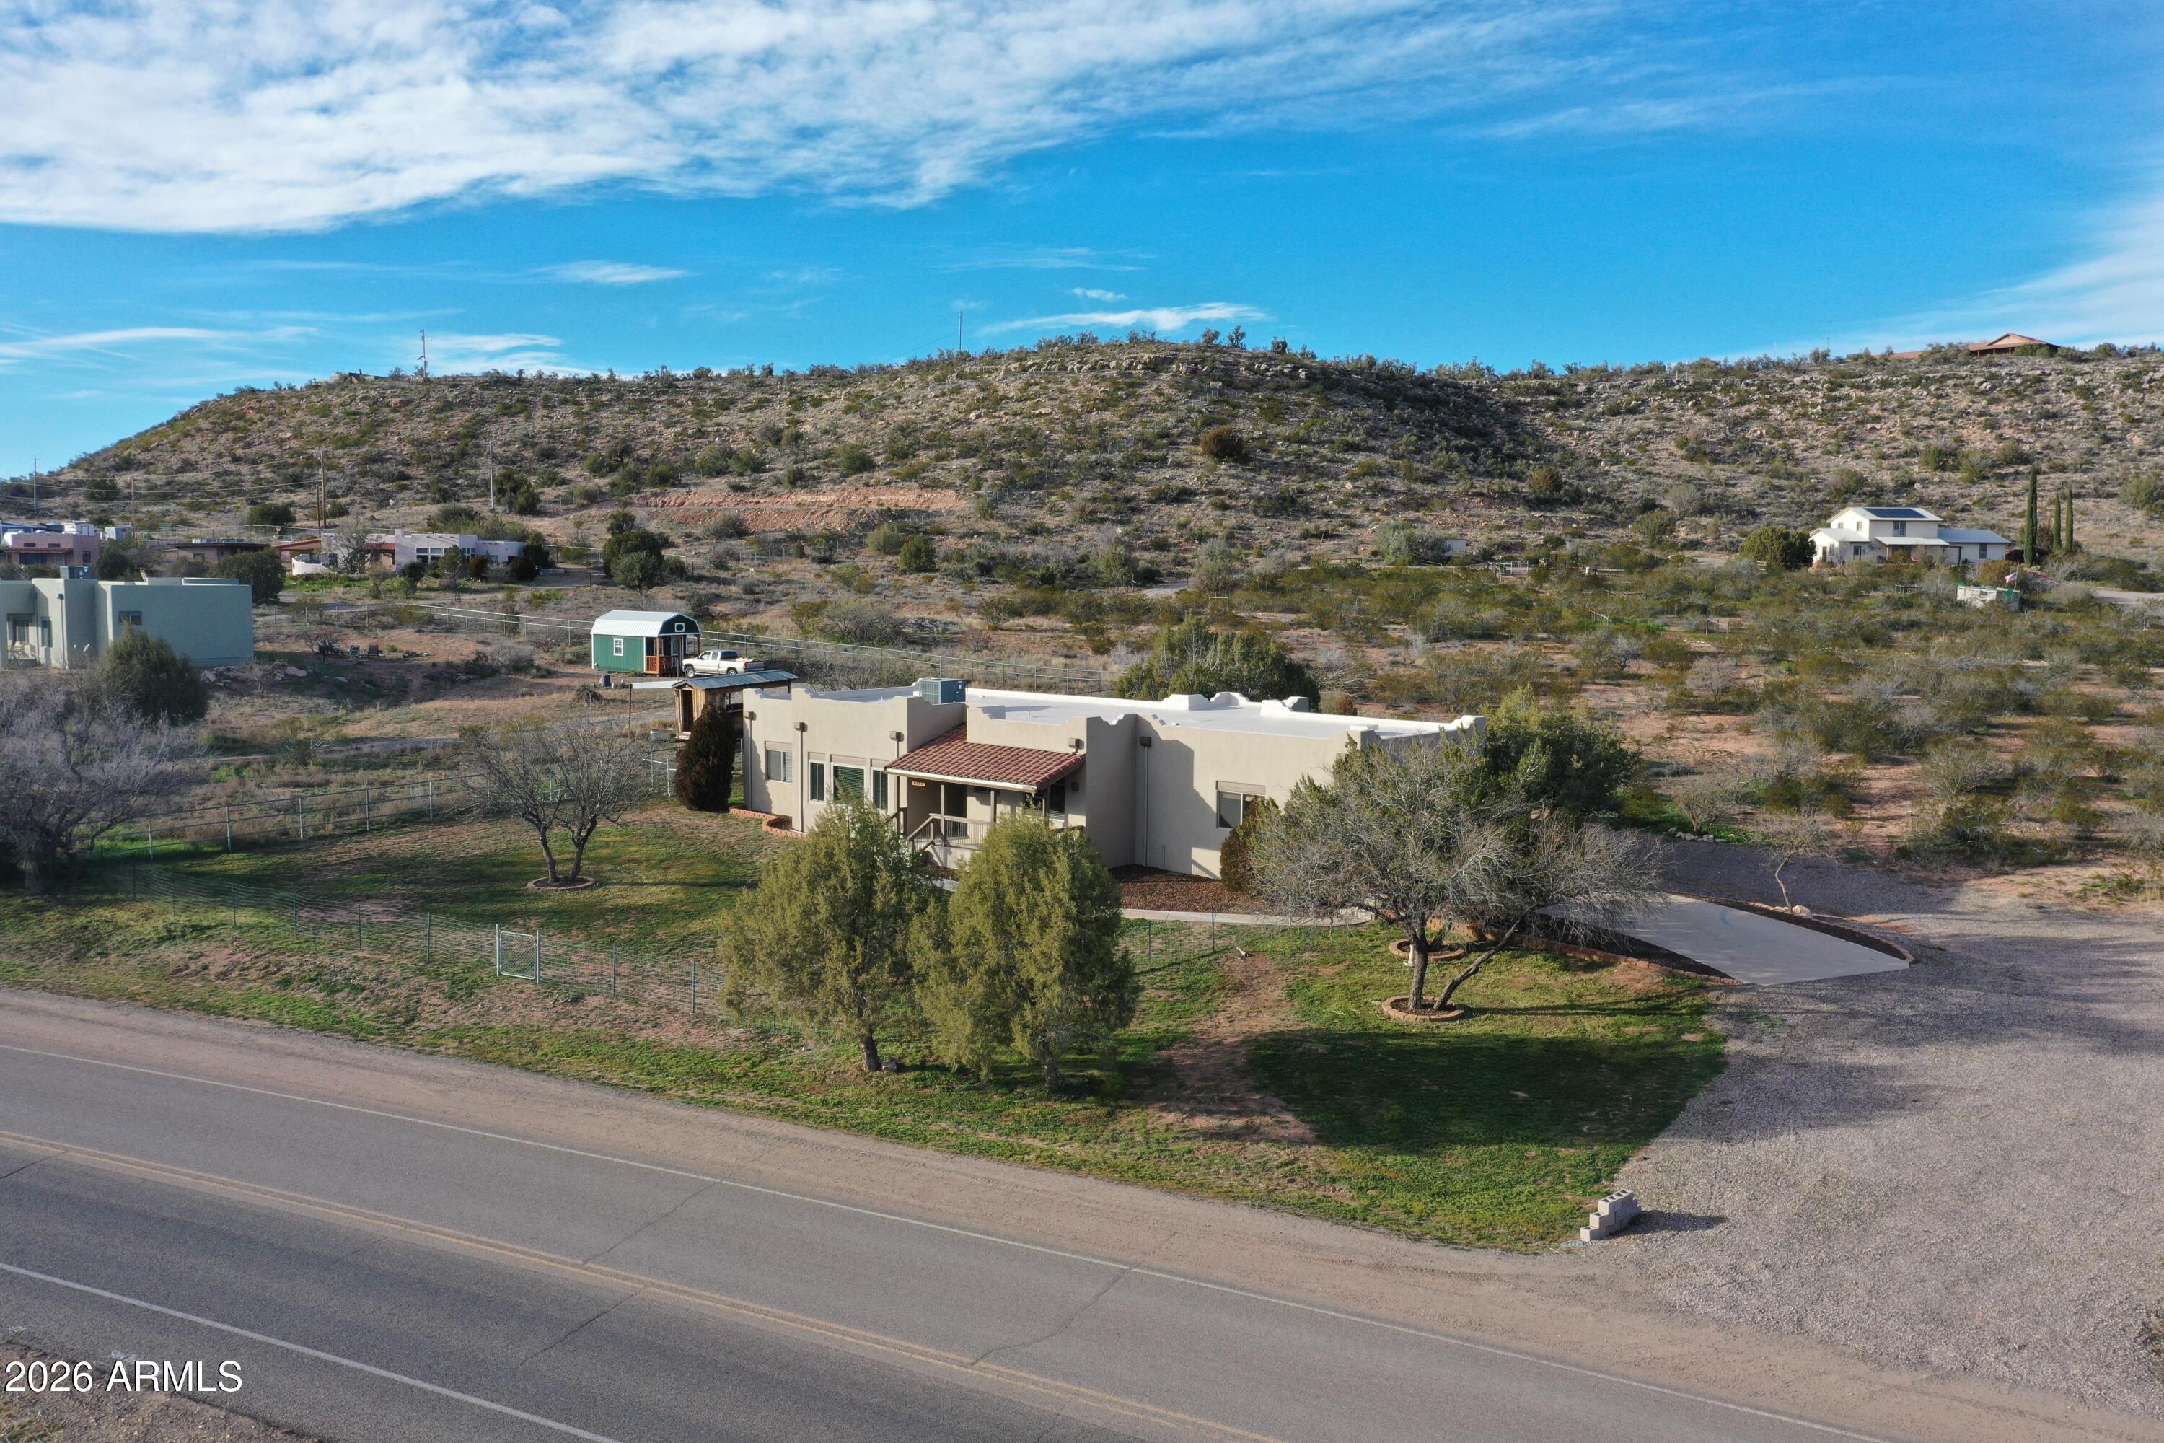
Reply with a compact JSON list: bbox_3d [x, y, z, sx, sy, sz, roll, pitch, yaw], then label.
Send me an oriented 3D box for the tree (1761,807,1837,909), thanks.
[{"bbox_3d":[20.721,3.950,48.468,2.175,2.957,2.066,1,5,0],"label":"tree"}]

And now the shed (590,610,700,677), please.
[{"bbox_3d":[-30.370,-5.483,117.356,6.400,4.350,4.000,4,6,30],"label":"shed"}]

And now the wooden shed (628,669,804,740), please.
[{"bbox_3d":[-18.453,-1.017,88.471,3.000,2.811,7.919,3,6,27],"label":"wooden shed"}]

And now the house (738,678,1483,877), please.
[{"bbox_3d":[-0.540,1.611,58.306,25.420,5.125,12.300,5,7,41],"label":"house"}]

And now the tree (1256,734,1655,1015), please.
[{"bbox_3d":[8.419,3.399,37.717,8.839,6.219,7.955,1,5,0],"label":"tree"}]

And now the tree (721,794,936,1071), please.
[{"bbox_3d":[-5.036,4.198,33.434,4.253,5.547,4.253,1,5,0],"label":"tree"}]

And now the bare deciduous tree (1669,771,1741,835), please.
[{"bbox_3d":[22.529,2.901,60.708,2.540,2.278,2.540,1,5,0],"label":"bare deciduous tree"}]

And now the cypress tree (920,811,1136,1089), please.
[{"bbox_3d":[-1.015,4.407,32.358,4.116,5.412,4.116,1,5,0],"label":"cypress tree"}]

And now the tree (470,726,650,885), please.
[{"bbox_3d":[-15.762,2.475,50.592,5.355,4.765,5.087,1,5,0],"label":"tree"}]

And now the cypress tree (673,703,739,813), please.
[{"bbox_3d":[-14.061,1.351,62.970,2.449,4.107,2.449,1,5,0],"label":"cypress tree"}]

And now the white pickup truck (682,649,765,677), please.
[{"bbox_3d":[-23.915,-3.893,112.300,5.750,1.870,2.000,4,6,30],"label":"white pickup truck"}]

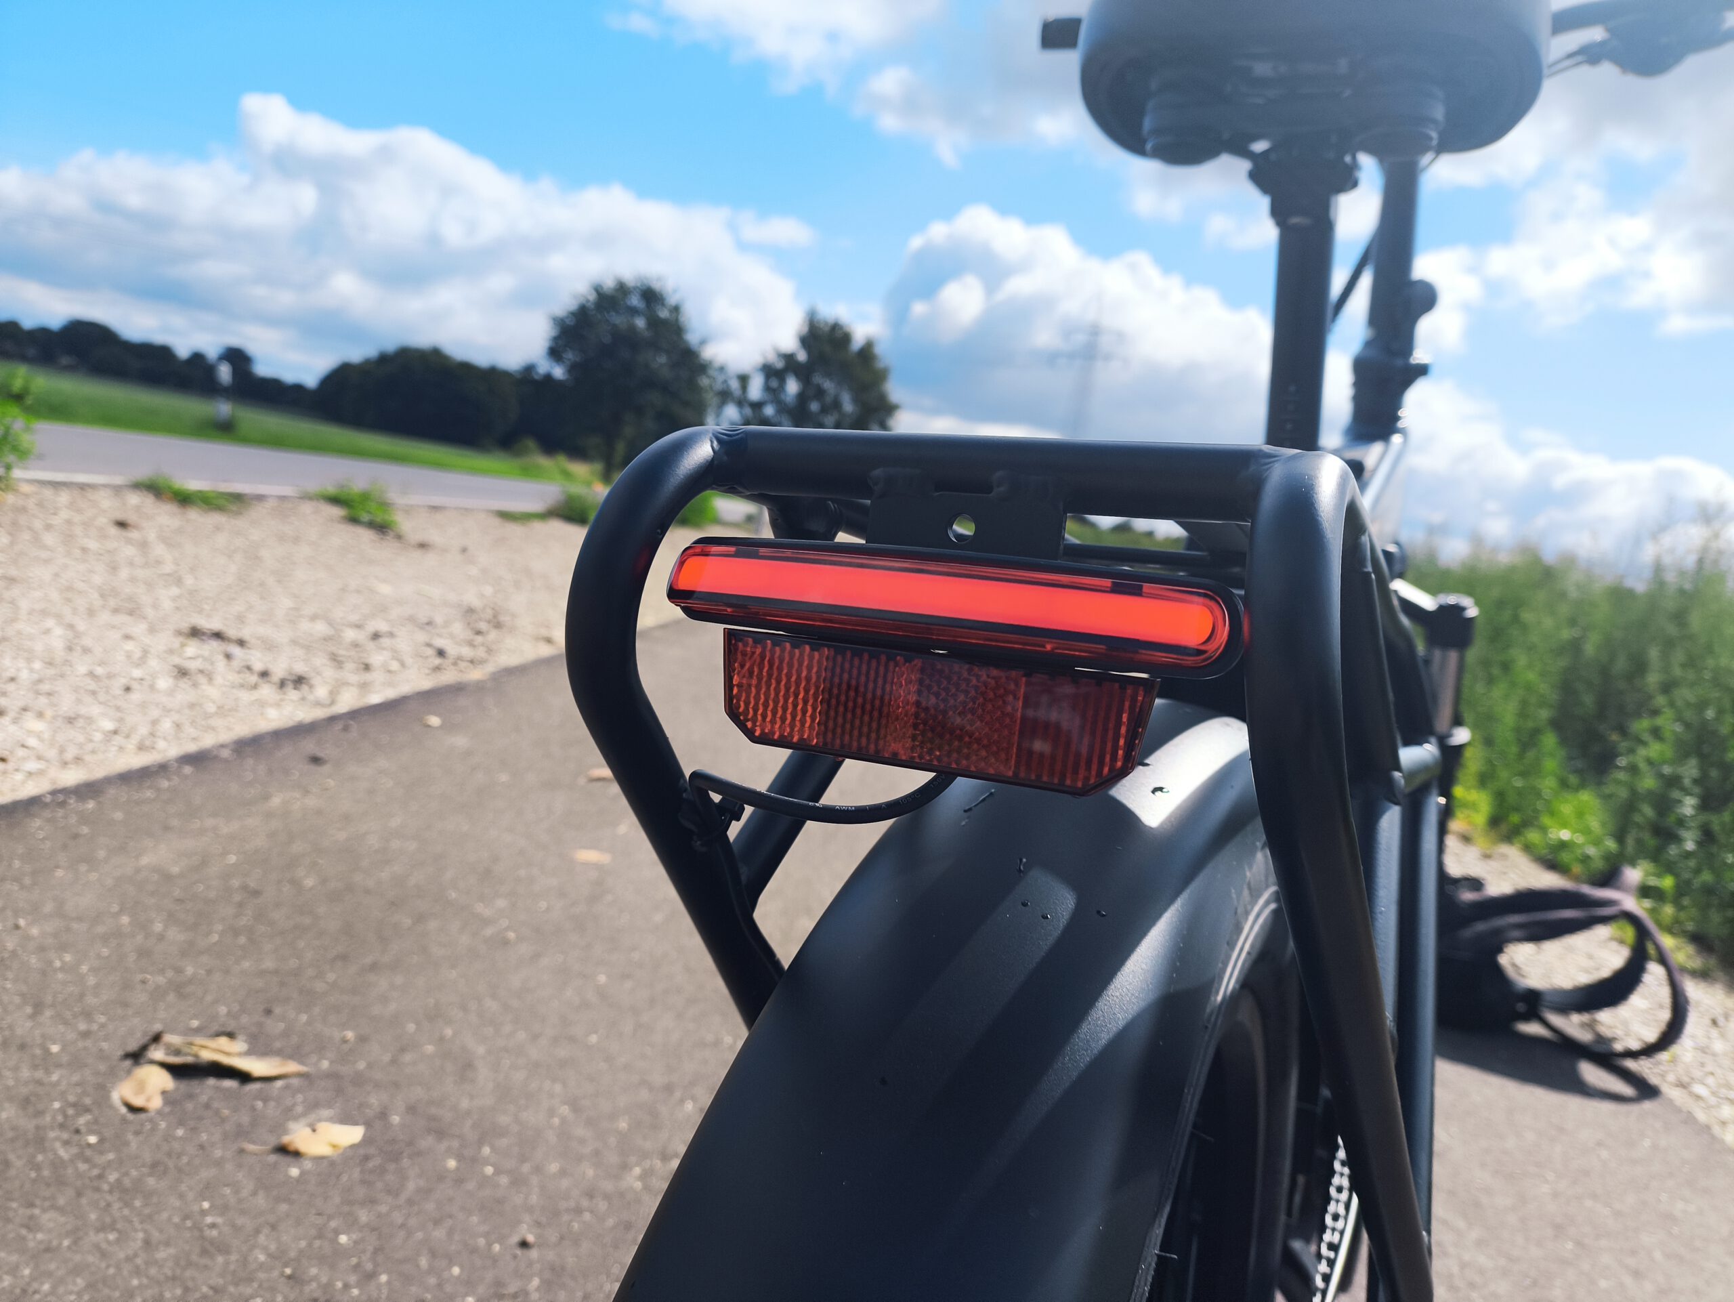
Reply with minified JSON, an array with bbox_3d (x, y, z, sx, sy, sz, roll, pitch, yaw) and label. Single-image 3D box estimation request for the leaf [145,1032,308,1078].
[{"bbox_3d":[-0.615,0.388,1.201,0.148,0.024,0.056,8,7,-12],"label":"leaf"}]

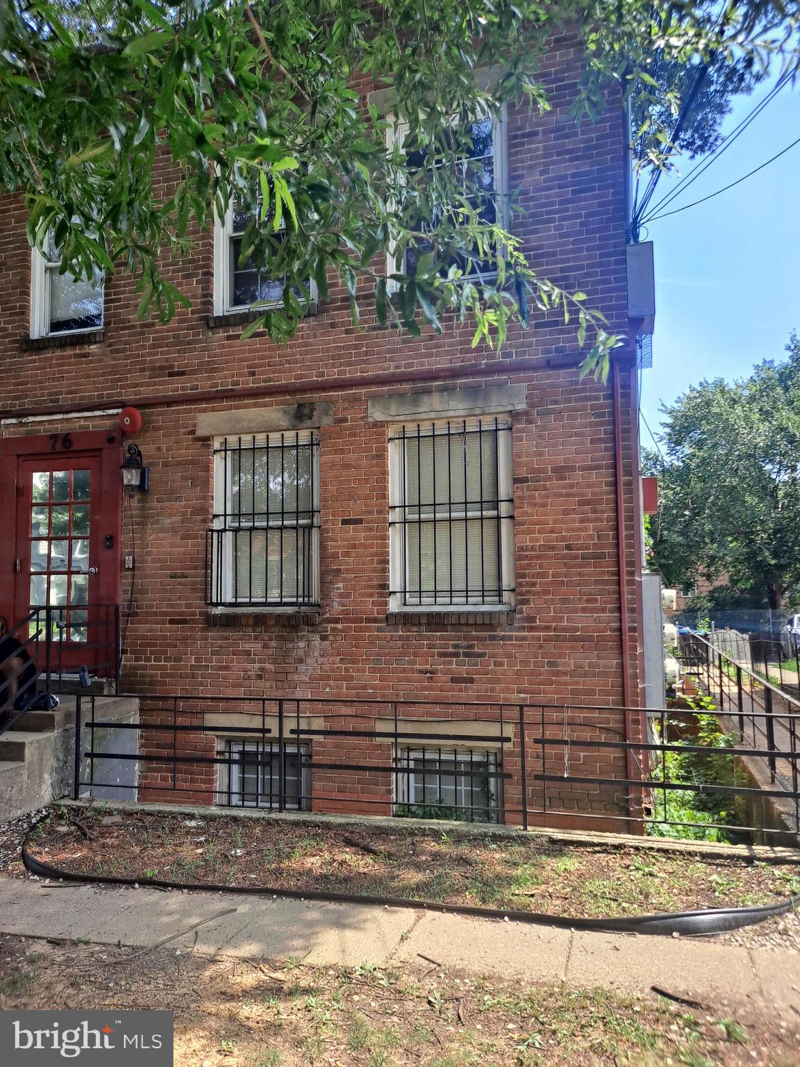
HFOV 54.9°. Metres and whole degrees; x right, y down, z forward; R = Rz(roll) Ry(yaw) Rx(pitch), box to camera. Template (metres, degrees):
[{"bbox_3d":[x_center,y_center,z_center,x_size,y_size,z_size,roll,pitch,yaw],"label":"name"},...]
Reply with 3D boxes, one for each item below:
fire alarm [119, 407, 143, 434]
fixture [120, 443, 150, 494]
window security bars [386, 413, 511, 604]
[{"bbox_3d":[-2.514,-1.055,7.182,0.250,0.250,0.085,-2,-5,16],"label":"fire alarm"},{"bbox_3d":[-2.417,-0.572,7.022,0.205,0.490,0.260,-2,-5,16],"label":"fixture"},{"bbox_3d":[0.416,-0.177,6.358,1.055,1.510,0.050,-2,-5,16],"label":"window security bars"}]

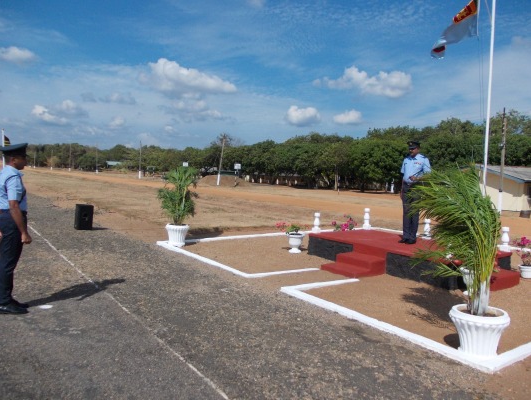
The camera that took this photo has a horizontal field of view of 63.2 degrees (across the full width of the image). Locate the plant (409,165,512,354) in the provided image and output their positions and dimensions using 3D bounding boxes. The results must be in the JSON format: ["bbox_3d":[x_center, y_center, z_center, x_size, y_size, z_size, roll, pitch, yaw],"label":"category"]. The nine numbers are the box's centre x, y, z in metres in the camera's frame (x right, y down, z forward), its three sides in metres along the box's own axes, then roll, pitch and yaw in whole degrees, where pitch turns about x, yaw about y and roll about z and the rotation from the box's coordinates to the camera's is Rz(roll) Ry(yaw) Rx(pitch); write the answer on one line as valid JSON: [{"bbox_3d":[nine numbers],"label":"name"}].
[{"bbox_3d":[1.774,0.503,4.034,0.720,1.660,1.000,-1,4,-35],"label":"plant"}]

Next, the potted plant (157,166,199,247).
[{"bbox_3d":[-1.824,0.127,9.095,0.850,1.660,0.850,-1,4,-35],"label":"potted plant"}]

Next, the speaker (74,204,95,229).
[{"bbox_3d":[-4.780,0.450,11.387,0.360,0.650,0.420,3,2,-35],"label":"speaker"}]

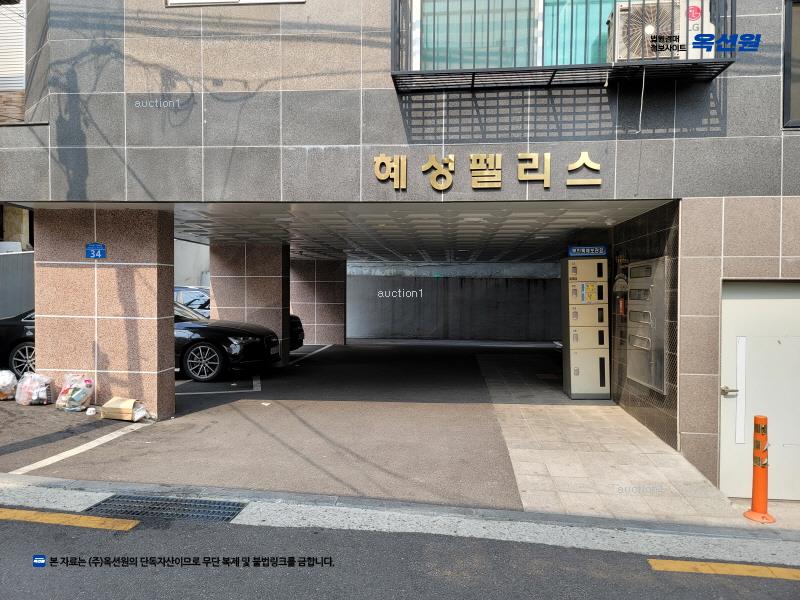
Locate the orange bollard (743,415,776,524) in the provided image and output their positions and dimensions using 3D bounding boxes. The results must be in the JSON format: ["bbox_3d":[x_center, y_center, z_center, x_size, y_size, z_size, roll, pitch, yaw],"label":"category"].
[{"bbox_3d":[2.720,1.265,4.360,0.245,0.765,0.245,0,1,5],"label":"orange bollard"}]

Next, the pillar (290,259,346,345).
[{"bbox_3d":[-2.260,0.064,16.260,1.500,2.360,0.450,0,1,5],"label":"pillar"}]

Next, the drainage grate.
[{"bbox_3d":[-1.680,1.525,4.190,1.050,0.050,0.370,0,1,5],"label":"drainage grate"}]

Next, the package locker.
[{"bbox_3d":[2.700,0.414,8.400,0.540,1.960,0.500,0,1,3],"label":"package locker"}]

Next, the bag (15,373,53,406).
[{"bbox_3d":[-3.977,0.969,6.270,0.380,0.360,0.320,0,1,5],"label":"bag"}]

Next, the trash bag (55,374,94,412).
[{"bbox_3d":[-3.487,0.993,6.200,0.390,0.370,0.320,0,1,5],"label":"trash bag"}]

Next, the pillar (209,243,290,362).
[{"bbox_3d":[-2.860,0.083,11.050,1.390,2.290,0.450,0,1,5],"label":"pillar"}]

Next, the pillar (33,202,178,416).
[{"bbox_3d":[-3.327,0.159,6.570,1.410,2.310,0.420,0,1,5],"label":"pillar"}]

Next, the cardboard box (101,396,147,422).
[{"bbox_3d":[-2.975,1.155,6.150,0.380,0.165,0.320,0,1,5],"label":"cardboard box"}]

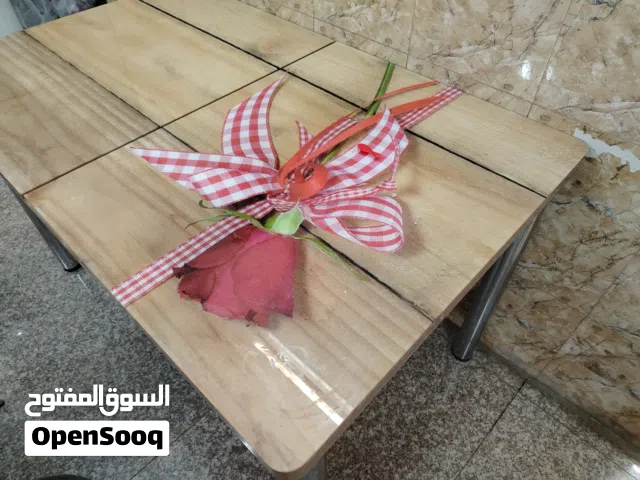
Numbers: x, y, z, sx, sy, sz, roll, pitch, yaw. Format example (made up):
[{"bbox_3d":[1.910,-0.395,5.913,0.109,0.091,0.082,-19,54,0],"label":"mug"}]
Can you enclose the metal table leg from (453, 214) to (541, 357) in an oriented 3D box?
[{"bbox_3d":[0.425,0.096,1.070,0.058,0.725,0.058,35,57,28],"label":"metal table leg"}]

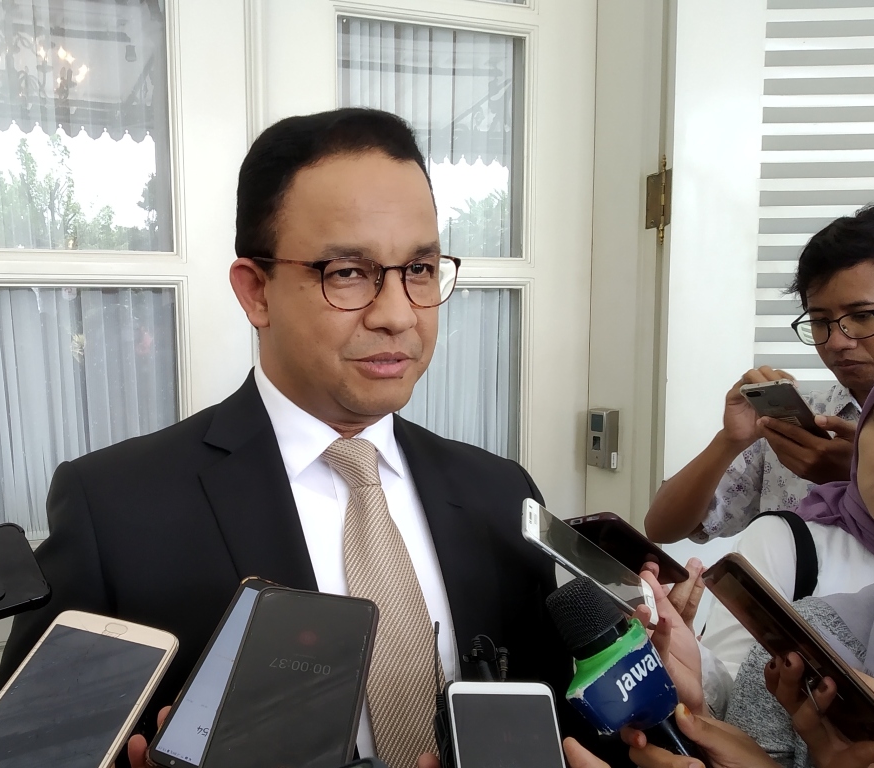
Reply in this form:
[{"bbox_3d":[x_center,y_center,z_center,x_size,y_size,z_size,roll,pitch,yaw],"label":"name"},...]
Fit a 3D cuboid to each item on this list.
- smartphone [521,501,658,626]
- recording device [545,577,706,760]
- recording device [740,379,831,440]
[{"bbox_3d":[0.140,0.166,0.708,0.145,0.009,0.072,34,21,-5],"label":"smartphone"},{"bbox_3d":[0.163,0.247,0.608,0.082,0.200,0.076,-31,-16,-16],"label":"recording device"},{"bbox_3d":[0.489,0.045,1.072,0.075,0.010,0.153,-11,-44,45],"label":"recording device"}]

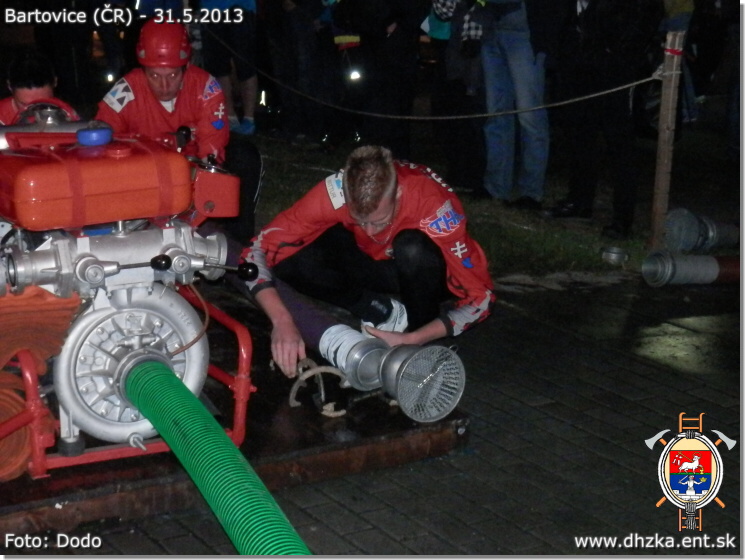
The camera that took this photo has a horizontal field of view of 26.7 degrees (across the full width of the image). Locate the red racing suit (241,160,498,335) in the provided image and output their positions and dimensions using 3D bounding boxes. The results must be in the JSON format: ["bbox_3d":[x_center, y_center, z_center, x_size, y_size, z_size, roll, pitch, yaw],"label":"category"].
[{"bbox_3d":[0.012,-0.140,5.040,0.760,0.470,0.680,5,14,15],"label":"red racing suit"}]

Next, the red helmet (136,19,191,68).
[{"bbox_3d":[-0.791,-0.895,5.950,0.210,0.180,0.265,0,26,-8],"label":"red helmet"}]

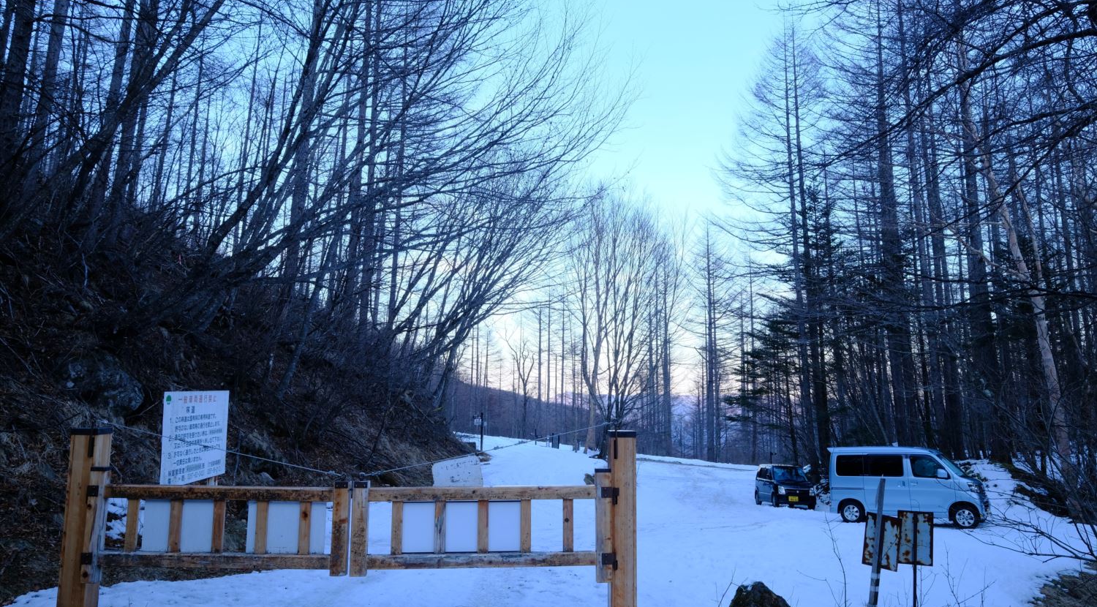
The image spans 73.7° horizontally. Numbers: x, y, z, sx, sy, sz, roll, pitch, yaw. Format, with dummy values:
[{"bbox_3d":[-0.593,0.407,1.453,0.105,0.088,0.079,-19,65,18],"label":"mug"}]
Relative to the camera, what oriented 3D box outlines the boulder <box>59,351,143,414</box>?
[{"bbox_3d":[-5.317,0.938,8.700,1.000,0.780,0.800,4,-8,-30],"label":"boulder"}]

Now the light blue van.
[{"bbox_3d":[8.865,4.470,18.064,3.395,1.880,1.475,-6,-12,29],"label":"light blue van"}]

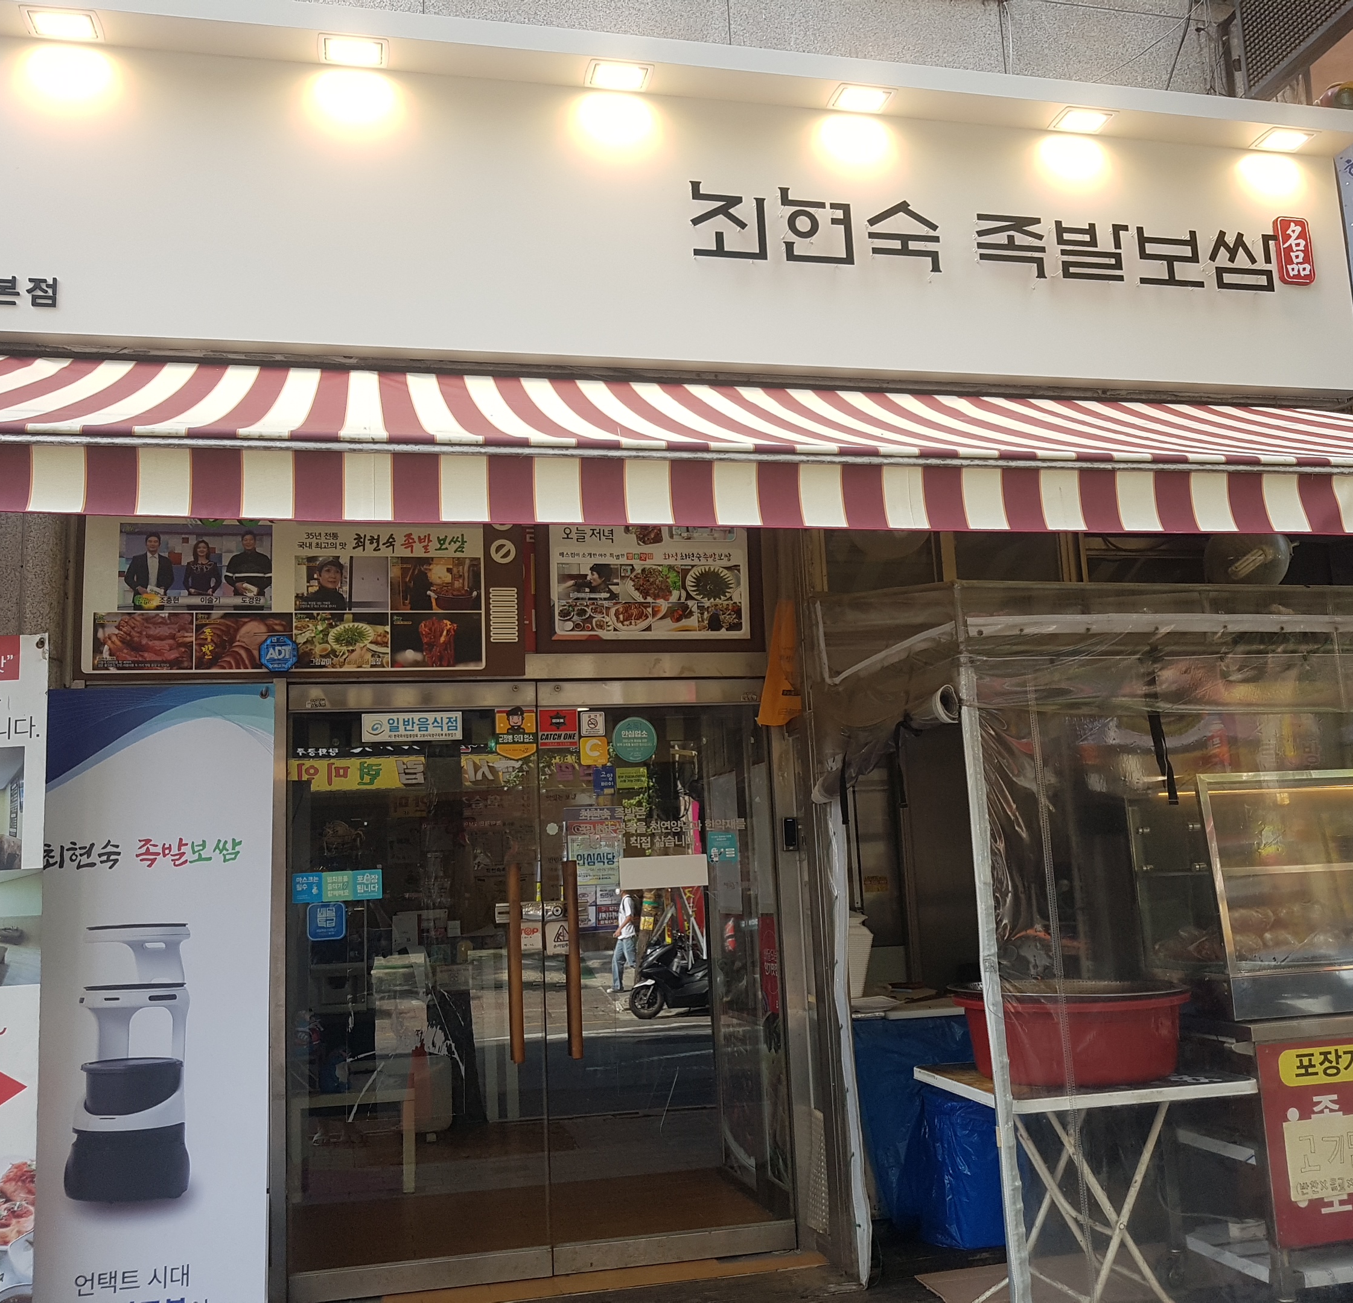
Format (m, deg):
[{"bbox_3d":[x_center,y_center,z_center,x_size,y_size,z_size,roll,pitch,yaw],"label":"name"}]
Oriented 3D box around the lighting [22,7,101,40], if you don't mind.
[{"bbox_3d":[-1.977,-2.036,4.205,0.225,0.050,0.160,0,-9,-13],"label":"lighting"}]

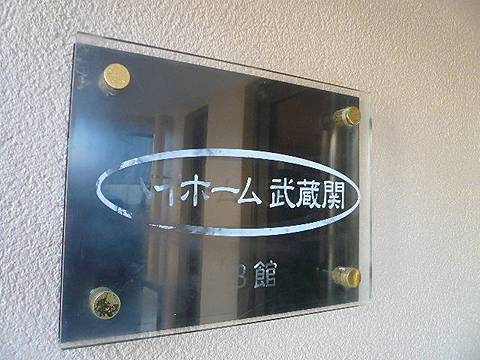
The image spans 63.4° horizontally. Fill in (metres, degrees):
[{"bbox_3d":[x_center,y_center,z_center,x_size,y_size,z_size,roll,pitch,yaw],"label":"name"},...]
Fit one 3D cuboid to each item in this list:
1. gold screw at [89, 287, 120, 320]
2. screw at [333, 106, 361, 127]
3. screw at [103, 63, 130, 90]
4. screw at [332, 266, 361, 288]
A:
[{"bbox_3d":[-0.131,0.117,0.373,0.025,0.025,0.025,3,-4,-28],"label":"gold screw"},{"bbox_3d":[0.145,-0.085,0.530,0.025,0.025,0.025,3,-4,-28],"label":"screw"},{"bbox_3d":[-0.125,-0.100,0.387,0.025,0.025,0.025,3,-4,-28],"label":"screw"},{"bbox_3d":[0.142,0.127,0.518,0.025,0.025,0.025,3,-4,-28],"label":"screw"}]

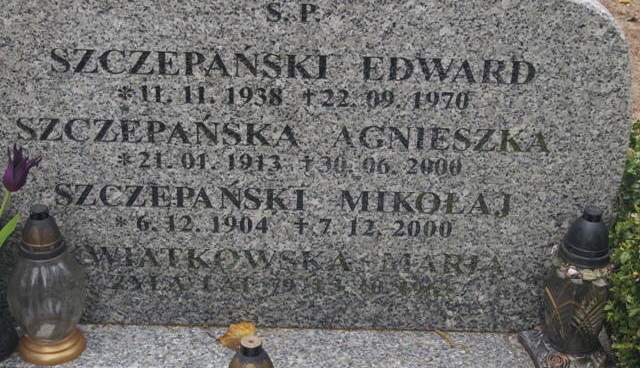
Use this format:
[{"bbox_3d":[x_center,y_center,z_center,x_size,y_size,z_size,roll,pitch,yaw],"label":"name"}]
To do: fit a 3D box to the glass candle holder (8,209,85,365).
[{"bbox_3d":[-0.462,0.161,1.819,0.136,0.279,0.136,1,29,-1],"label":"glass candle holder"}]

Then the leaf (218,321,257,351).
[{"bbox_3d":[-0.145,0.271,1.900,0.065,0.018,0.060,1,29,-1],"label":"leaf"}]

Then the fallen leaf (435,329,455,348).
[{"bbox_3d":[0.223,0.276,1.913,0.014,0.008,0.057,-15,33,-27],"label":"fallen leaf"}]

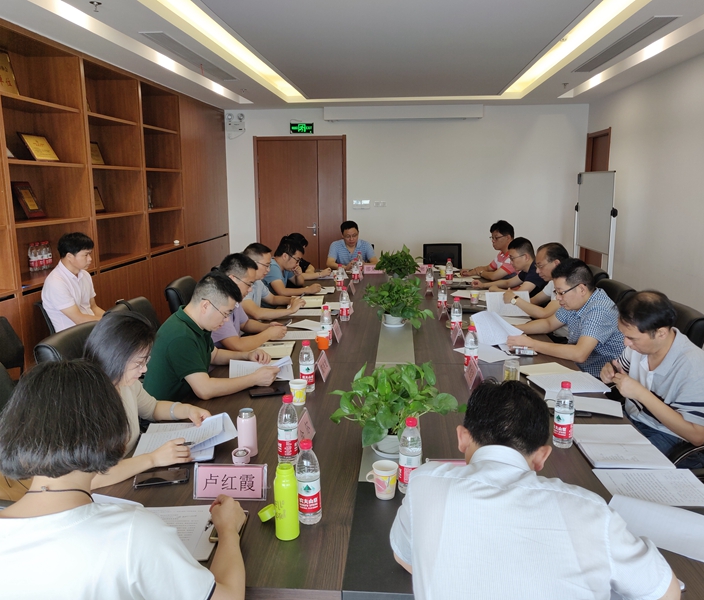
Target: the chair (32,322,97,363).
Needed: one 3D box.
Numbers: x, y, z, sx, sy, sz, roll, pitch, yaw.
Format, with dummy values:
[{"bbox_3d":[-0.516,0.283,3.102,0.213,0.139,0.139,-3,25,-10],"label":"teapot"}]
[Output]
[{"bbox_3d":[-0.836,0.644,2.327,0.620,1.095,0.580,1,11,5],"label":"chair"}]

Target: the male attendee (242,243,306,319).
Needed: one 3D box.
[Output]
[{"bbox_3d":[-0.575,0.210,4.028,0.700,1.240,0.540,1,11,3],"label":"male attendee"}]

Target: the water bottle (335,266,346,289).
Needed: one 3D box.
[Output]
[{"bbox_3d":[-0.107,-0.195,5.090,0.066,0.232,0.066,1,11,5],"label":"water bottle"}]

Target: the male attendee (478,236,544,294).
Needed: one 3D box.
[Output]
[{"bbox_3d":[1.406,0.045,5.029,0.740,1.165,0.560,1,11,3],"label":"male attendee"}]

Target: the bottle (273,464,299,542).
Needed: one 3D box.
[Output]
[{"bbox_3d":[-0.161,0.508,1.453,0.065,0.203,0.065,1,11,5],"label":"bottle"}]

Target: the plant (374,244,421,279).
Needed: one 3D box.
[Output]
[{"bbox_3d":[0.440,-0.345,5.379,0.430,0.335,0.400,1,11,5],"label":"plant"}]

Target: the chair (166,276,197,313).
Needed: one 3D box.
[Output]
[{"bbox_3d":[-0.751,0.419,3.452,0.620,1.095,0.580,1,11,5],"label":"chair"}]

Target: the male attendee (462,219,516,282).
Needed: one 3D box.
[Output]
[{"bbox_3d":[1.422,-0.147,5.726,0.750,1.270,0.560,0,11,2],"label":"male attendee"}]

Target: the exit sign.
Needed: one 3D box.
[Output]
[{"bbox_3d":[-0.704,-2.434,8.212,0.340,0.150,0.030,1,11,5],"label":"exit sign"}]

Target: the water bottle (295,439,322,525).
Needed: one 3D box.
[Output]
[{"bbox_3d":[-0.117,0.500,1.604,0.066,0.232,0.066,1,11,5],"label":"water bottle"}]

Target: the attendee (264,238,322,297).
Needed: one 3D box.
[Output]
[{"bbox_3d":[-0.547,0.050,5.179,0.660,1.220,0.520,1,11,5],"label":"attendee"}]

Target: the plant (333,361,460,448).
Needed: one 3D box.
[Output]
[{"bbox_3d":[0.155,0.373,2.037,0.470,0.320,0.400,1,11,5],"label":"plant"}]

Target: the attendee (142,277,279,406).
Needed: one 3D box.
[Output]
[{"bbox_3d":[-0.629,0.476,2.694,0.700,1.240,0.540,1,11,3],"label":"attendee"}]

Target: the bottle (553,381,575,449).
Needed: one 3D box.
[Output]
[{"bbox_3d":[0.762,0.407,2.056,0.066,0.232,0.066,1,11,5],"label":"bottle"}]

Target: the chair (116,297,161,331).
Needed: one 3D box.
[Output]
[{"bbox_3d":[-0.831,0.557,2.951,0.660,1.100,0.620,0,11,2],"label":"chair"}]

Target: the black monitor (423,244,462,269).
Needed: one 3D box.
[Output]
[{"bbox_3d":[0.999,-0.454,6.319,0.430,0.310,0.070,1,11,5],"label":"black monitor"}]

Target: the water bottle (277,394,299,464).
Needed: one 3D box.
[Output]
[{"bbox_3d":[-0.200,0.416,1.843,0.066,0.232,0.066,1,11,5],"label":"water bottle"}]

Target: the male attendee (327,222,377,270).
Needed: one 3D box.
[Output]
[{"bbox_3d":[0.004,-0.243,6.352,0.580,1.215,0.680,0,11,2],"label":"male attendee"}]

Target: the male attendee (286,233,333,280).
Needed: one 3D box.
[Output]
[{"bbox_3d":[-0.480,-0.087,5.913,0.660,1.200,0.500,0,11,0],"label":"male attendee"}]

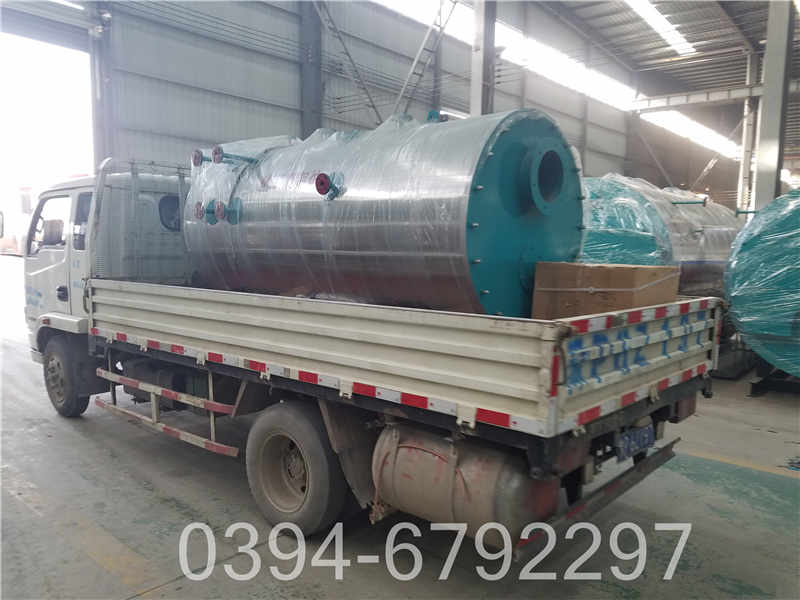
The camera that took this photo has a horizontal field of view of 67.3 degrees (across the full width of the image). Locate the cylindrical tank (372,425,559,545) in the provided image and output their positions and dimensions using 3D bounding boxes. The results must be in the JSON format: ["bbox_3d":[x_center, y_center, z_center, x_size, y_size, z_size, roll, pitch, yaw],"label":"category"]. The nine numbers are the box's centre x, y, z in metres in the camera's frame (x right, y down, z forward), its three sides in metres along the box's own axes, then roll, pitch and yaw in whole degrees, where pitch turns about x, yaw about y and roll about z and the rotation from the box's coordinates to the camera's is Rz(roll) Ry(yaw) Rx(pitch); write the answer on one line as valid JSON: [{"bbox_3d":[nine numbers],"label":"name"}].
[{"bbox_3d":[0.302,0.883,2.835,0.960,0.400,0.400,4,5,42],"label":"cylindrical tank"}]

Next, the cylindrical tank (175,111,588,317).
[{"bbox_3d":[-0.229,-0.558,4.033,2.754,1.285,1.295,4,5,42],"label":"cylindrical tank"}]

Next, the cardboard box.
[{"bbox_3d":[1.087,0.100,3.148,0.490,0.541,0.612,4,5,42],"label":"cardboard box"}]

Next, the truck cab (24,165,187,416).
[{"bbox_3d":[-2.633,-0.075,6.271,1.887,2.213,1.816,4,5,42],"label":"truck cab"}]

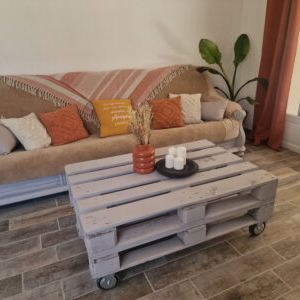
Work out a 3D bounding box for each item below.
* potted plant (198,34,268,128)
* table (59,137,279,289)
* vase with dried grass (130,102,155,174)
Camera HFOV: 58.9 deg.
[{"bbox_3d":[0.920,-0.679,3.167,0.770,1.280,0.620,-11,24,-21],"label":"potted plant"},{"bbox_3d":[0.105,0.343,1.879,1.200,0.415,0.800,-11,24,-21],"label":"table"},{"bbox_3d":[-0.056,-0.074,1.755,0.152,0.460,0.152,-2,22,1],"label":"vase with dried grass"}]

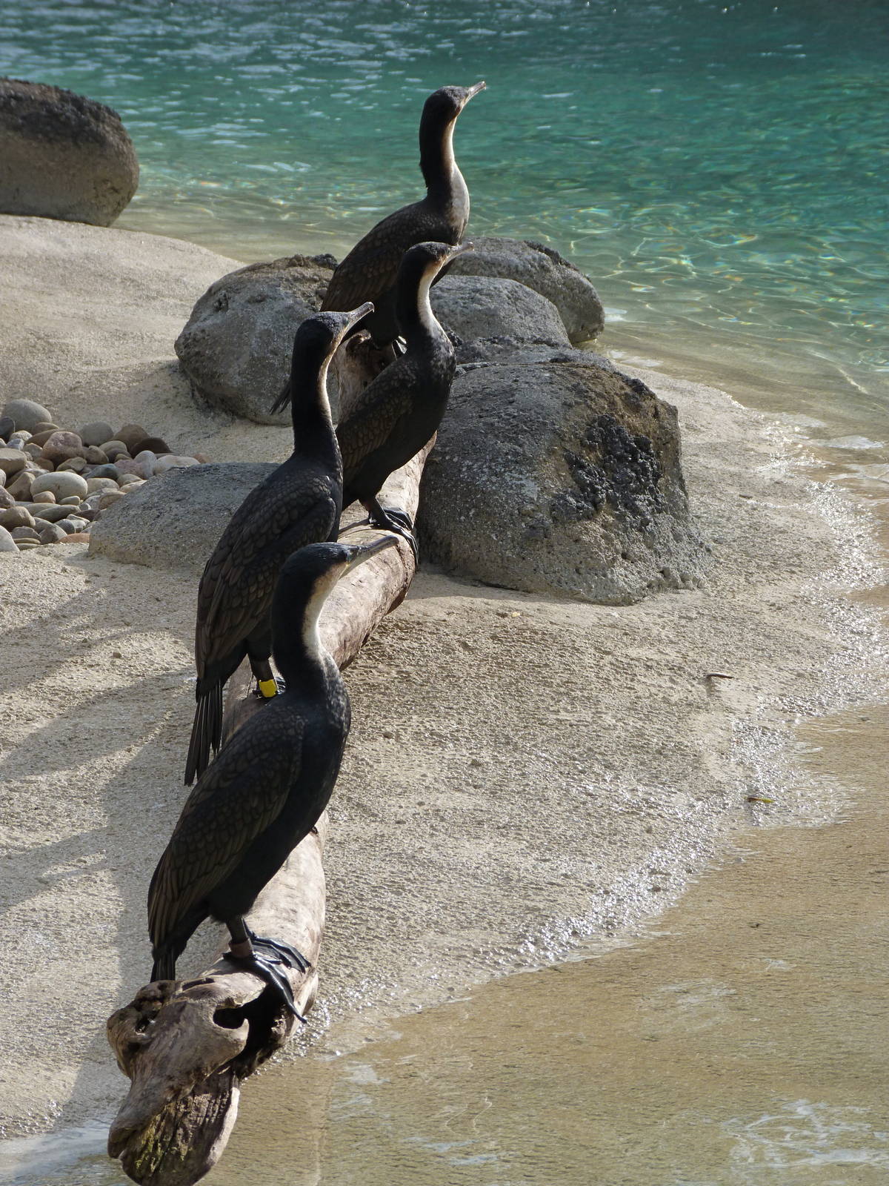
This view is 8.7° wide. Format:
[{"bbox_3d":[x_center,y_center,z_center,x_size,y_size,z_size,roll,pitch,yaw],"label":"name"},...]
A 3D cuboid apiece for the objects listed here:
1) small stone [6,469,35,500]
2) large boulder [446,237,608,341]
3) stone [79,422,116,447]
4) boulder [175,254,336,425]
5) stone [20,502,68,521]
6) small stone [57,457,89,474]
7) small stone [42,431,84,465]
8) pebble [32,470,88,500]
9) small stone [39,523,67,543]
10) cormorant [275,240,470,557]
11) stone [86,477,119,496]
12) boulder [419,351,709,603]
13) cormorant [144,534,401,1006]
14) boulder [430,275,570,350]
[{"bbox_3d":[-0.790,-0.202,10.850,0.053,0.050,0.055,0,13,0],"label":"small stone"},{"bbox_3d":[0.145,-0.687,13.300,0.420,0.210,0.360,0,13,0],"label":"large boulder"},{"bbox_3d":[-0.673,-0.307,11.273,0.072,0.051,0.061,0,11,0],"label":"stone"},{"bbox_3d":[-0.374,-0.524,11.950,0.360,0.310,0.340,0,13,0],"label":"boulder"},{"bbox_3d":[-0.735,-0.149,10.700,0.094,0.032,0.060,0,13,0],"label":"stone"},{"bbox_3d":[-0.698,-0.238,10.920,0.061,0.035,0.049,0,11,0],"label":"small stone"},{"bbox_3d":[-0.731,-0.278,11.150,0.083,0.059,0.072,0,13,0],"label":"small stone"},{"bbox_3d":[-0.707,-0.194,10.693,0.105,0.058,0.079,0,11,0],"label":"pebble"},{"bbox_3d":[-0.689,-0.106,10.240,0.054,0.040,0.048,0,11,0],"label":"small stone"},{"bbox_3d":[-0.094,-0.347,10.551,0.295,0.578,0.170,-4,14,-18],"label":"cormorant"},{"bbox_3d":[-0.641,-0.199,10.900,0.062,0.031,0.050,0,13,0],"label":"stone"},{"bbox_3d":[0.211,-0.206,10.389,0.510,0.390,0.470,0,11,0],"label":"boulder"},{"bbox_3d":[-0.210,0.227,7.050,0.325,0.570,0.170,-4,12,-18],"label":"cormorant"},{"bbox_3d":[0.086,-0.542,11.900,0.360,0.230,0.340,0,11,0],"label":"boulder"}]

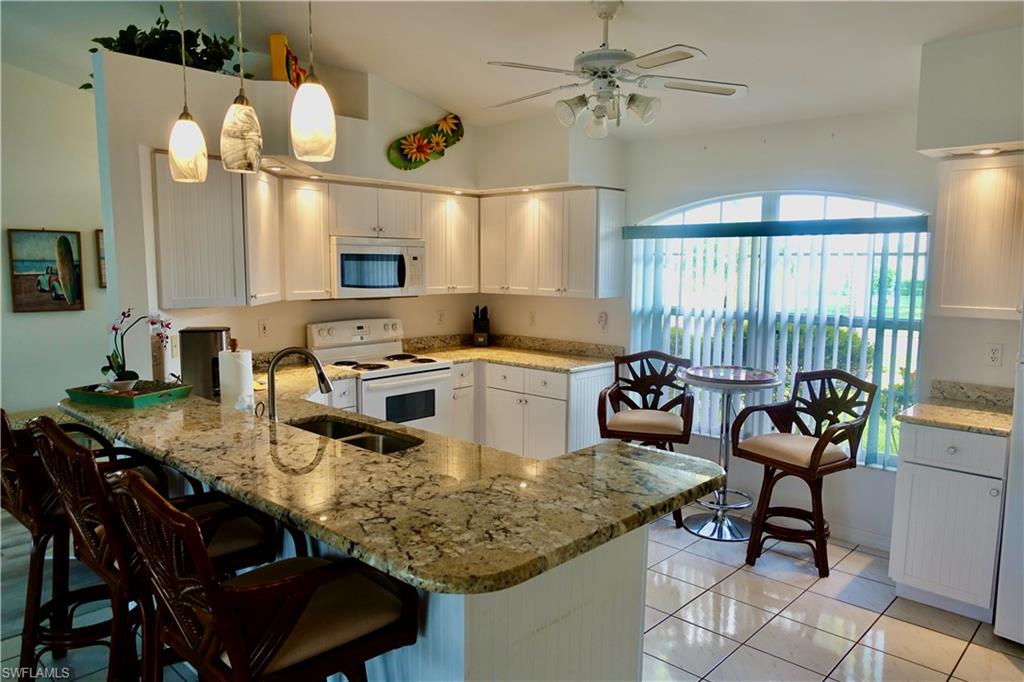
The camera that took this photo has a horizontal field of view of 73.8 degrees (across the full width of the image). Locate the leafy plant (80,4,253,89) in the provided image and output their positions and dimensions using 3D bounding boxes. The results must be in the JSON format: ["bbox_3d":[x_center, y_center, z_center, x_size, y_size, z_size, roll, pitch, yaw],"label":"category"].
[{"bbox_3d":[-1.756,-1.507,3.533,0.350,0.370,0.800,6,8,44],"label":"leafy plant"}]

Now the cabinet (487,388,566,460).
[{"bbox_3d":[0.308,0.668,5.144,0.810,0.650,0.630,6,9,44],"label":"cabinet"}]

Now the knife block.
[{"bbox_3d":[-0.260,-0.068,5.823,0.125,0.250,0.150,0,6,-1],"label":"knife block"}]

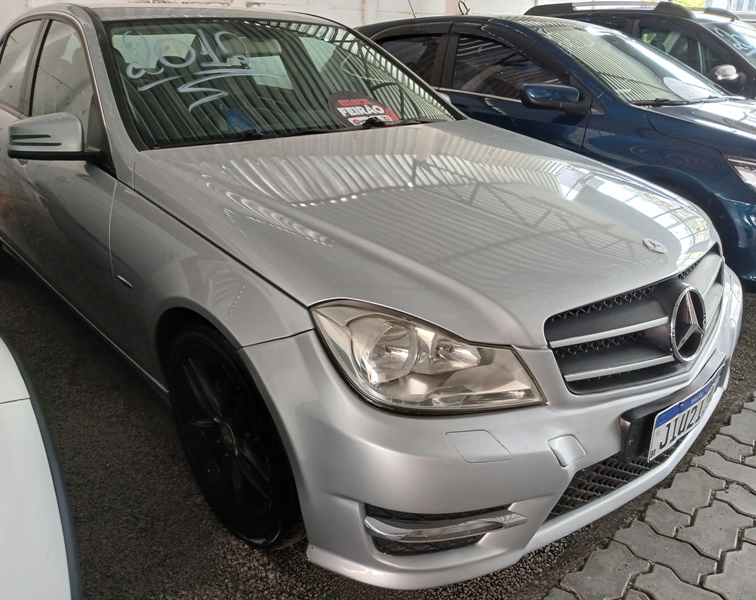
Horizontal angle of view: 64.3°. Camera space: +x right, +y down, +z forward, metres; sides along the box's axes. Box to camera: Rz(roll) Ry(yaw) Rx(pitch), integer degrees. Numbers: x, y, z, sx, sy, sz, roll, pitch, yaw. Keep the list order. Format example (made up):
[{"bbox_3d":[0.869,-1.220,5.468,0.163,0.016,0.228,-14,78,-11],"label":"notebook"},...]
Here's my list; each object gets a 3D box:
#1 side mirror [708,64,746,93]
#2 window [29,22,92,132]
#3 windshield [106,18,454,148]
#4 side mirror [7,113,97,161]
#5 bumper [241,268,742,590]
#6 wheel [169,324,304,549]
[{"bbox_3d":[2.733,-1.732,4.700,0.250,0.190,0.160,-18,28,-38],"label":"side mirror"},{"bbox_3d":[-1.226,-0.871,2.348,0.070,0.430,0.760,6,12,-45],"label":"window"},{"bbox_3d":[-0.324,-0.889,2.388,1.480,0.150,0.800,-18,59,-38],"label":"windshield"},{"bbox_3d":[-1.003,-0.509,1.863,0.245,0.145,0.130,-18,28,-38],"label":"side mirror"},{"bbox_3d":[0.568,0.170,1.738,1.770,0.560,0.670,-18,28,-38],"label":"bumper"},{"bbox_3d":[-0.337,0.327,1.636,0.230,0.630,0.635,-18,28,-38],"label":"wheel"}]

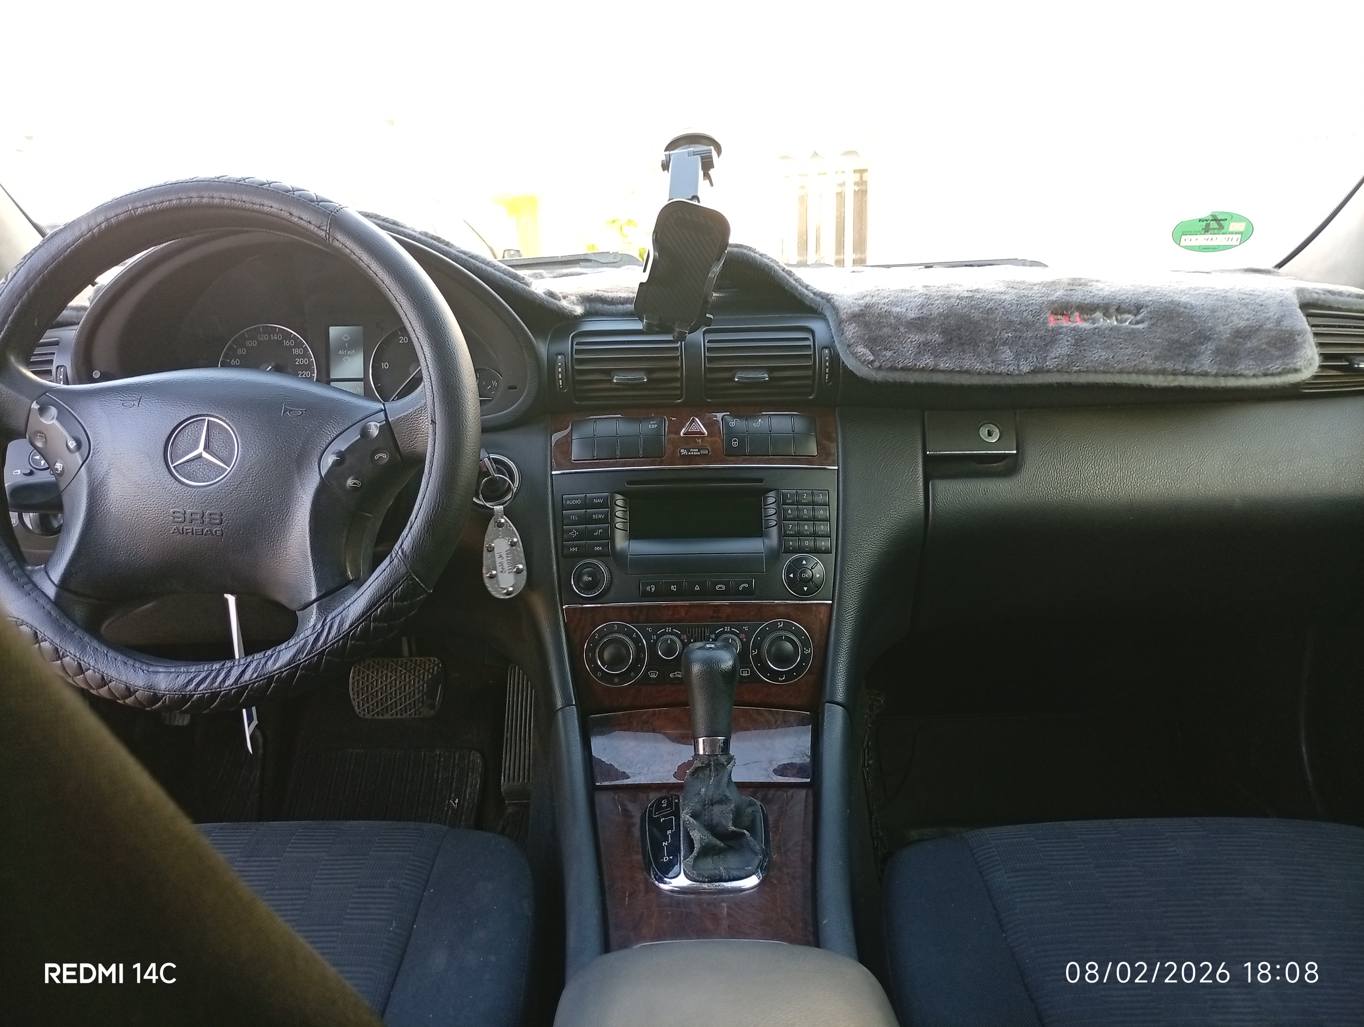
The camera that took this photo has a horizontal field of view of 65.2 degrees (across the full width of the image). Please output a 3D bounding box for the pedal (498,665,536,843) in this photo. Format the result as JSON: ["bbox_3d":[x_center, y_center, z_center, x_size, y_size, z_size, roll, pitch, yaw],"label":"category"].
[{"bbox_3d":[-0.206,0.293,1.360,0.050,0.200,0.040,0,-25,-1],"label":"pedal"}]

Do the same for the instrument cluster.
[{"bbox_3d":[-0.350,-0.173,1.010,0.420,0.175,0.120,-1,2,-1],"label":"instrument cluster"}]

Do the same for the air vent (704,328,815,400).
[{"bbox_3d":[0.072,-0.140,0.995,0.103,0.067,0.040,-1,2,-1],"label":"air vent"}]

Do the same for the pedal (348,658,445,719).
[{"bbox_3d":[-0.364,0.222,1.360,0.120,0.078,0.035,0,-19,-1],"label":"pedal"}]

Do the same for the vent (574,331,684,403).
[{"bbox_3d":[-0.051,-0.136,0.995,0.103,0.067,0.040,-1,2,-1],"label":"vent"}]

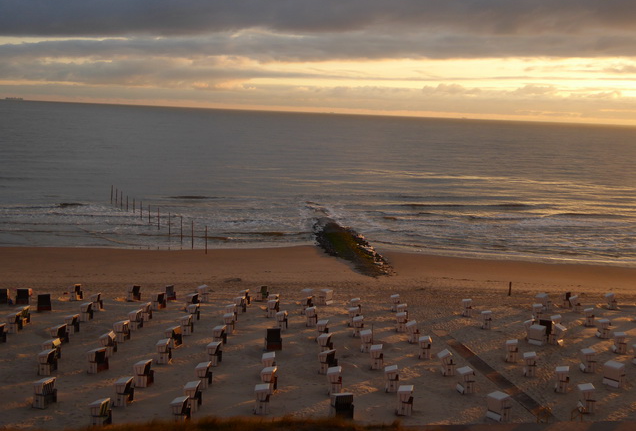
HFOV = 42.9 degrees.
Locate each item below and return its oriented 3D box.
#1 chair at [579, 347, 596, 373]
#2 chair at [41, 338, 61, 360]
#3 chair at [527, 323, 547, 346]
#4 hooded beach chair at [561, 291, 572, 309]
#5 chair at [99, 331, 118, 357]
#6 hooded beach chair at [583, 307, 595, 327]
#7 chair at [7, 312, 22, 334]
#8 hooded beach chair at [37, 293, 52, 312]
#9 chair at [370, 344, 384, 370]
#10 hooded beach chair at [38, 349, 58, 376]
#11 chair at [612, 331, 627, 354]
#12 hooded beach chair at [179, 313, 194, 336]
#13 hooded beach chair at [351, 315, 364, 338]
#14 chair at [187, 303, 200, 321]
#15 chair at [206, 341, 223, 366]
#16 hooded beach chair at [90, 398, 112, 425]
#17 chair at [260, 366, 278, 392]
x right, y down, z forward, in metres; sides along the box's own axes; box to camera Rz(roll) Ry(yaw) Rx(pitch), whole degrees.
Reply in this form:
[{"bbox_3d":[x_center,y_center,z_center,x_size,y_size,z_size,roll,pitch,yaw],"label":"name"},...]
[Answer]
[{"bbox_3d":[21.093,11.331,63.267,0.952,1.620,1.210,2,7,1],"label":"chair"},{"bbox_3d":[-20.144,10.224,61.123,0.950,1.600,1.200,4,7,11],"label":"chair"},{"bbox_3d":[18.821,10.205,69.011,1.200,1.600,0.950,7,9,35],"label":"chair"},{"bbox_3d":[26.954,9.150,87.709,0.930,1.590,1.220,9,10,41],"label":"hooded beach chair"},{"bbox_3d":[-17.002,10.342,65.446,1.000,1.650,1.170,4,7,11],"label":"chair"},{"bbox_3d":[25.519,9.527,76.464,0.950,1.600,1.200,3,7,7],"label":"hooded beach chair"},{"bbox_3d":[-26.780,9.413,71.469,1.000,1.650,1.170,3,7,6],"label":"chair"},{"bbox_3d":[-27.405,8.555,80.971,1.170,1.650,1.000,0,8,-18],"label":"hooded beach chair"},{"bbox_3d":[4.710,11.279,64.217,0.970,1.600,1.200,3,7,5],"label":"chair"},{"bbox_3d":[-19.747,10.758,59.258,0.970,1.600,1.200,3,7,6],"label":"hooded beach chair"},{"bbox_3d":[26.899,11.431,71.965,0.970,1.600,1.200,3,7,7],"label":"chair"},{"bbox_3d":[-10.953,9.136,67.777,0.950,1.600,1.200,3,7,5],"label":"hooded beach chair"},{"bbox_3d":[3.598,9.724,70.830,0.930,1.590,1.220,3,7,6],"label":"hooded beach chair"},{"bbox_3d":[-11.037,8.620,71.782,0.950,1.600,1.200,3,7,4],"label":"chair"},{"bbox_3d":[-7.649,10.424,60.915,0.900,1.570,1.170,4,8,13],"label":"chair"},{"bbox_3d":[-12.473,11.356,46.327,0.930,1.590,1.220,4,7,10],"label":"hooded beach chair"},{"bbox_3d":[-3.280,11.118,54.762,0.950,1.600,1.200,4,7,10],"label":"chair"}]

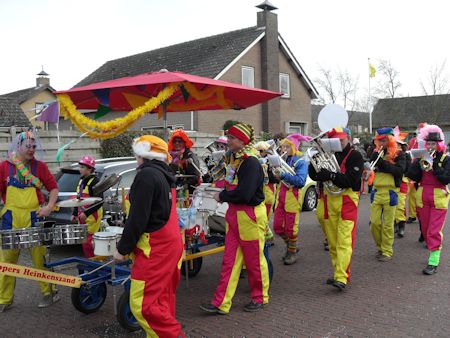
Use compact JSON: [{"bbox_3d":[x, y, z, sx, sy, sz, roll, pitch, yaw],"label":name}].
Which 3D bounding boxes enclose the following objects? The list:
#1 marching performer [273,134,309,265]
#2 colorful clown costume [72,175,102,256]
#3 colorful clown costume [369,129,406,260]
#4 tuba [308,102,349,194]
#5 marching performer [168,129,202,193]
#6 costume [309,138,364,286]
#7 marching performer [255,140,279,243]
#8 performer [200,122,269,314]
[{"bbox_3d":[0.894,0.411,6.213,0.500,1.740,0.500,-4,4,-44],"label":"marching performer"},{"bbox_3d":[-1.726,0.730,5.714,0.450,1.250,0.380,2,4,43],"label":"colorful clown costume"},{"bbox_3d":[2.228,0.346,6.241,0.540,1.800,0.460,0,4,30],"label":"colorful clown costume"},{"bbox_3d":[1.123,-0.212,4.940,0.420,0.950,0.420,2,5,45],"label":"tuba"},{"bbox_3d":[-0.538,0.411,6.049,0.550,1.830,0.450,-1,3,6],"label":"marching performer"},{"bbox_3d":[1.252,0.434,5.109,0.580,1.800,0.560,1,4,41],"label":"costume"},{"bbox_3d":[0.621,0.395,7.153,0.450,1.680,0.500,-4,4,-44],"label":"marching performer"},{"bbox_3d":[0.103,0.475,4.445,0.640,1.850,0.520,-3,3,-22],"label":"performer"}]

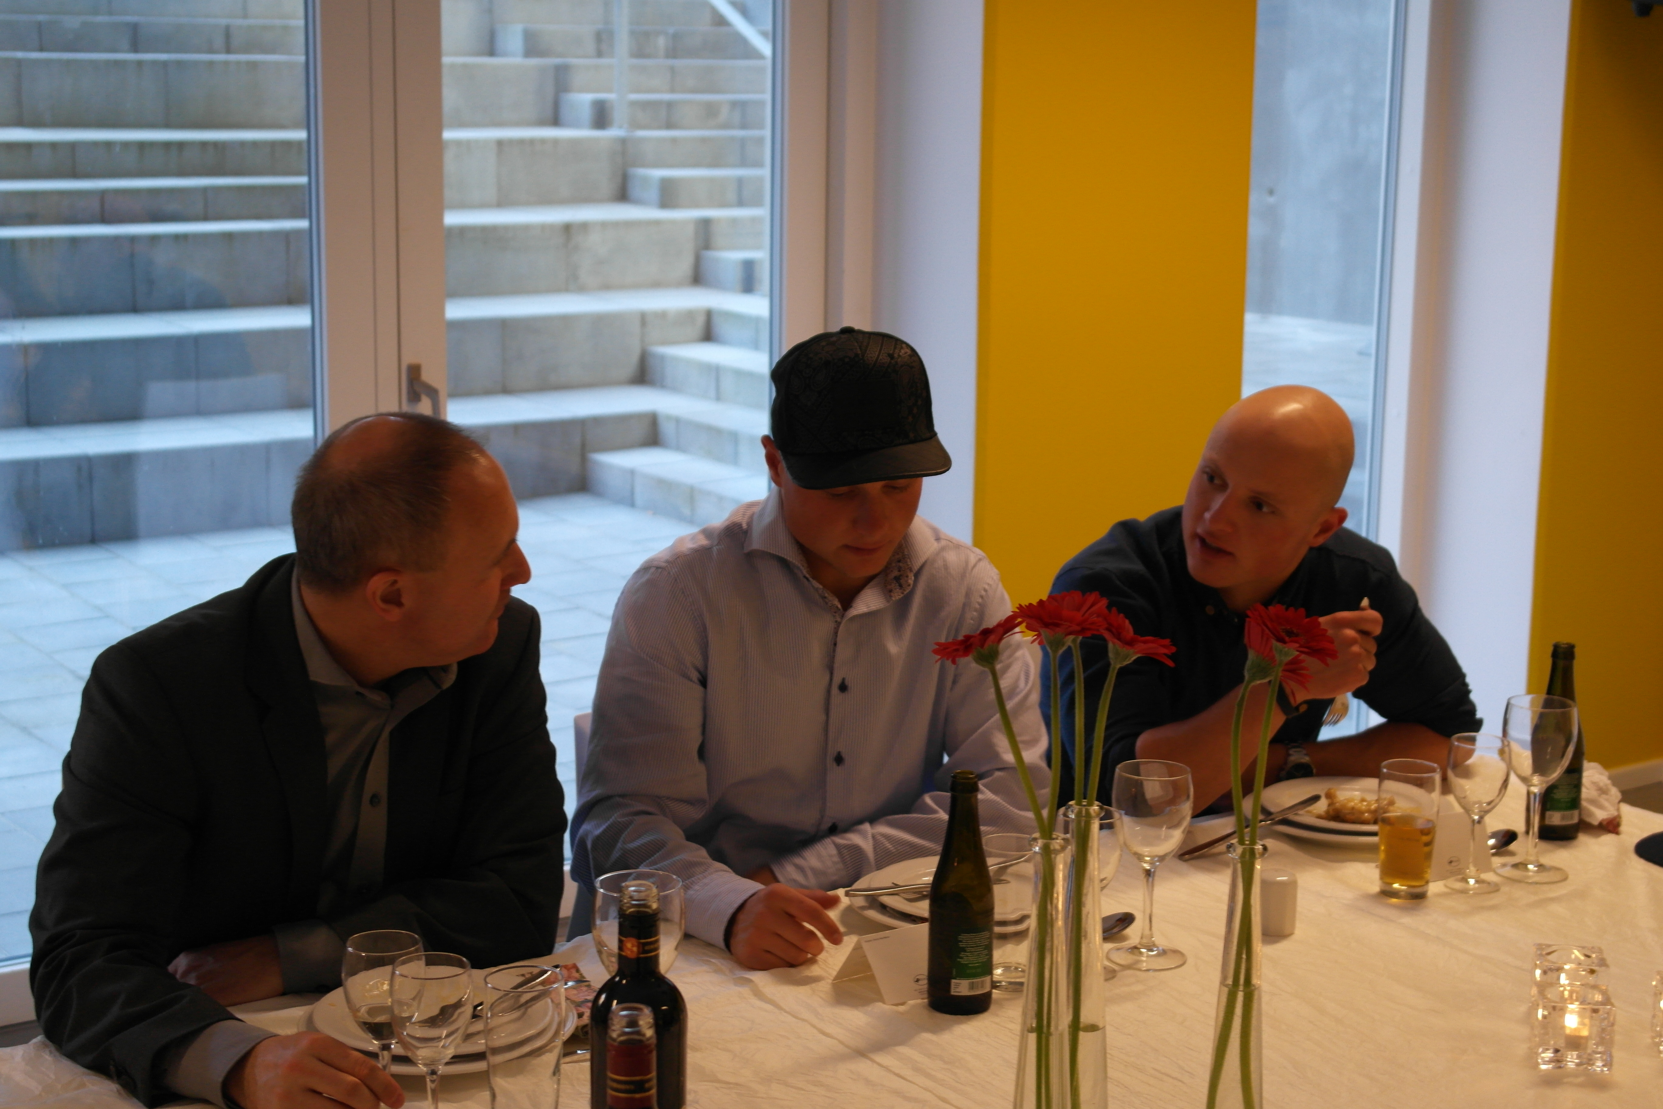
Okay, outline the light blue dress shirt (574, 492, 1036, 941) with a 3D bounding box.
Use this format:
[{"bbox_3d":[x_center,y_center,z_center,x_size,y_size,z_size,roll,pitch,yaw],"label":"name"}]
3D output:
[{"bbox_3d":[-0.030,0.263,2.930,0.500,0.600,0.380,-5,12,-26],"label":"light blue dress shirt"}]

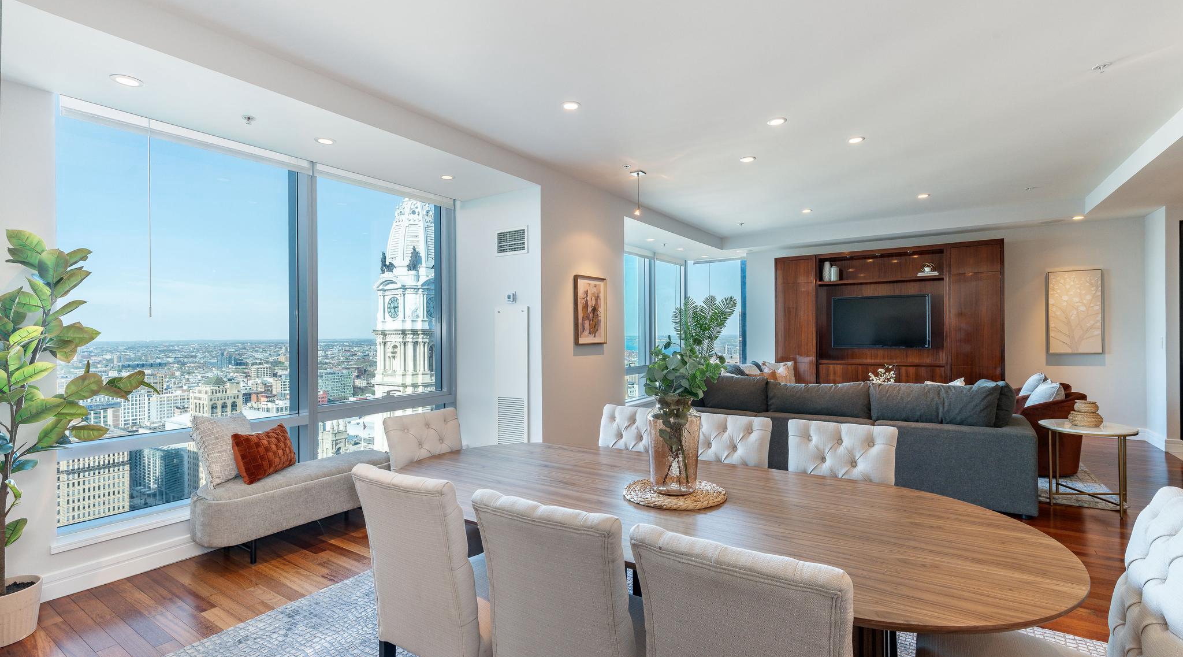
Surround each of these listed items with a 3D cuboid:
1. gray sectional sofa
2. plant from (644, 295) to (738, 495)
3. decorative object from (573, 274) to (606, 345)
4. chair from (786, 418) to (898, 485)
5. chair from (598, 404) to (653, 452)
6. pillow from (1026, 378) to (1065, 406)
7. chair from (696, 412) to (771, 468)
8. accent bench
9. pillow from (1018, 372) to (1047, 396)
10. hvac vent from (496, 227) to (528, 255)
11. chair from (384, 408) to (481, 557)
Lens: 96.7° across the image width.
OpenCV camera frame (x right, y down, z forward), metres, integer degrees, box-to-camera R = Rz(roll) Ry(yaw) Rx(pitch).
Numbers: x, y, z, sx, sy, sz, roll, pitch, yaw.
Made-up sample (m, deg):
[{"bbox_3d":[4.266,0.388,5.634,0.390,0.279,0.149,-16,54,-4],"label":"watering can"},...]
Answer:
[{"bbox_3d":[2.844,0.950,6.010,3.116,0.945,3.201,-1,0,34],"label":"gray sectional sofa"},{"bbox_3d":[0.404,0.258,2.155,0.385,0.800,0.360,-1,0,11],"label":"plant"},{"bbox_3d":[-0.001,-0.179,5.351,0.042,0.680,0.537,-1,0,34],"label":"decorative object"},{"bbox_3d":[1.028,0.916,2.238,0.470,0.950,0.610,-1,0,33],"label":"chair"},{"bbox_3d":[0.172,0.927,2.803,0.470,0.950,0.610,-1,0,33],"label":"chair"},{"bbox_3d":[4.474,0.732,5.194,0.170,0.450,0.450,23,12,31],"label":"pillow"},{"bbox_3d":[0.594,0.922,2.525,0.470,0.950,0.610,-1,0,33],"label":"chair"},{"bbox_3d":[-1.963,1.183,3.601,0.510,0.485,1.360,-1,0,33],"label":"accent bench"},{"bbox_3d":[4.990,0.734,5.993,0.160,0.460,0.470,26,8,18],"label":"pillow"},{"bbox_3d":[-0.751,-0.818,4.942,0.410,0.253,0.020,-1,0,33],"label":"hvac vent"},{"bbox_3d":[-0.679,0.949,2.766,0.620,0.970,0.485,-1,0,36],"label":"chair"}]

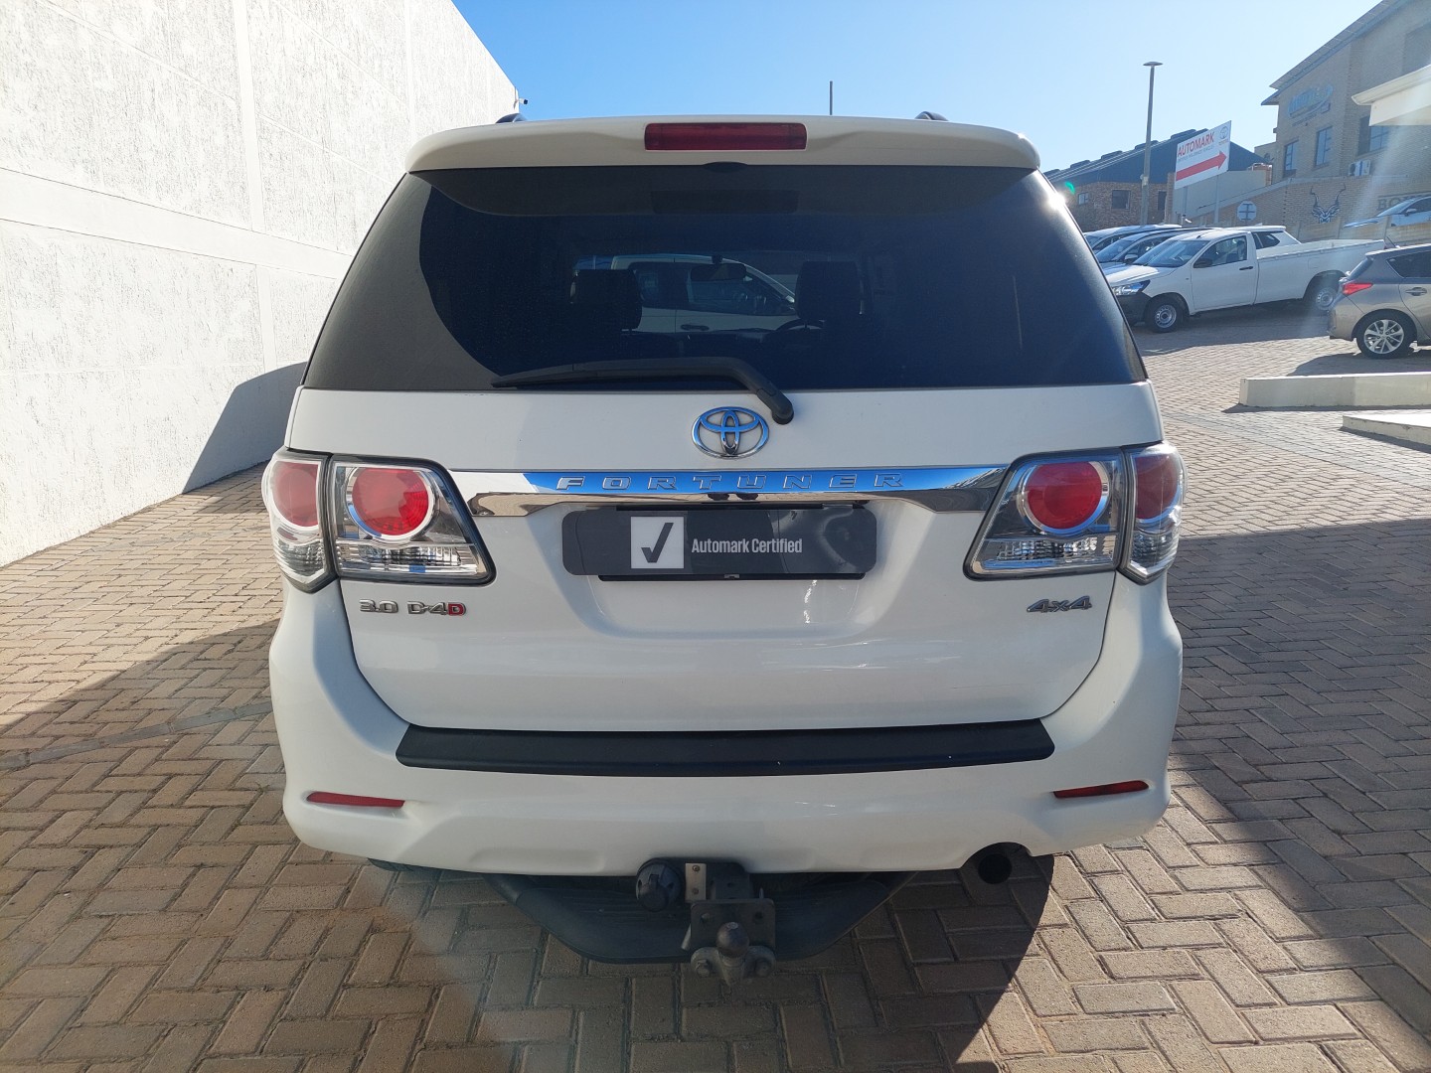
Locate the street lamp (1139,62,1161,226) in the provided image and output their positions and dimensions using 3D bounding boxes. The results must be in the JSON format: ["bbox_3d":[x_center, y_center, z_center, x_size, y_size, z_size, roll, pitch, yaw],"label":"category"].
[{"bbox_3d":[11.967,-9.869,27.500,0.550,6.300,0.550,0,10,0],"label":"street lamp"}]

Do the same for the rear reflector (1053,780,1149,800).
[{"bbox_3d":[0.669,0.440,1.722,0.168,0.021,0.024,-3,13,-13],"label":"rear reflector"}]

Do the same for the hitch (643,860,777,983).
[{"bbox_3d":[-0.010,0.627,1.620,0.205,0.155,0.220,-1,13,-1],"label":"hitch"}]

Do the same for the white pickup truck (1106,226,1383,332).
[{"bbox_3d":[9.369,-4.770,18.390,5.280,1.700,1.800,-7,14,-9],"label":"white pickup truck"}]

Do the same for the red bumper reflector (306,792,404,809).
[{"bbox_3d":[-0.615,0.450,1.692,0.168,0.021,0.024,2,13,10],"label":"red bumper reflector"}]

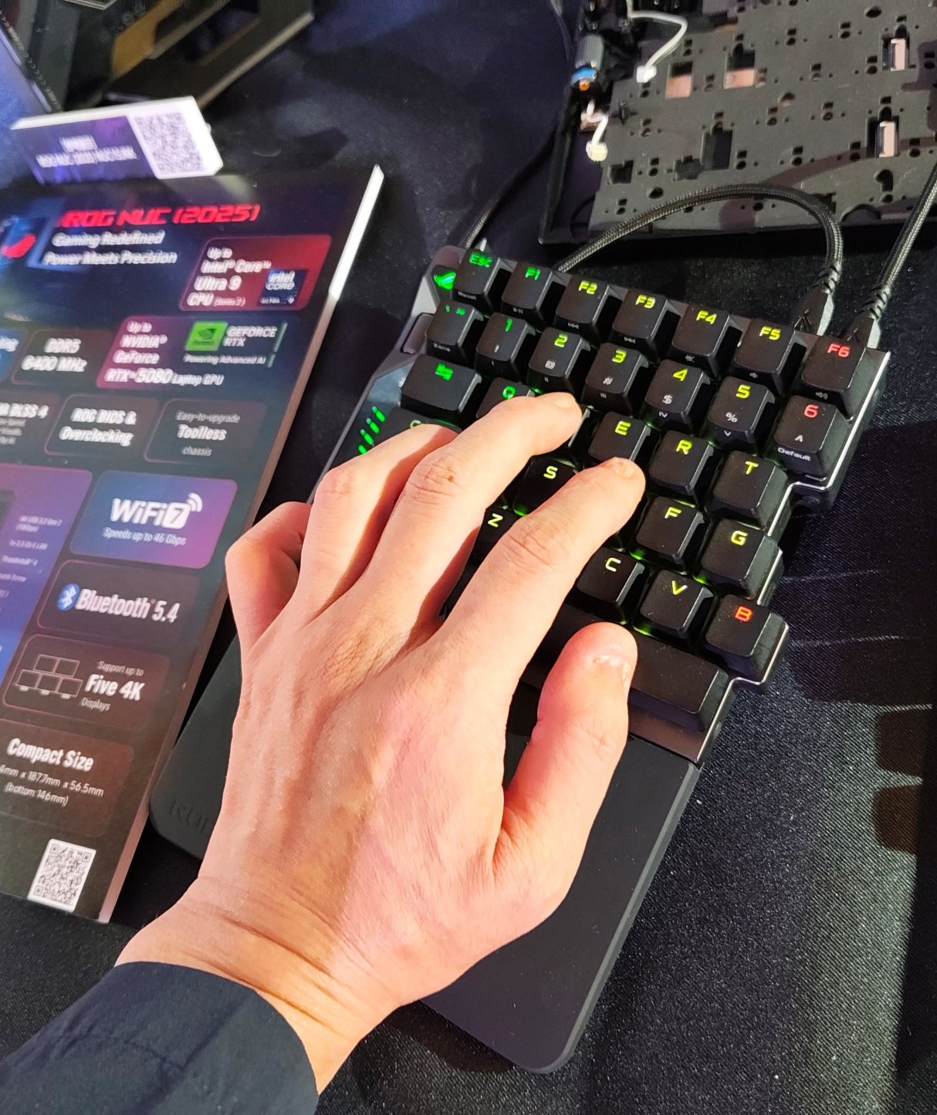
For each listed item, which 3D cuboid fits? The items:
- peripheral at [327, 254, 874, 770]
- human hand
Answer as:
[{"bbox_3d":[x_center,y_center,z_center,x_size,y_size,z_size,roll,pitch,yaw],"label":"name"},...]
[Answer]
[{"bbox_3d":[0.028,-0.025,0.314,0.157,0.032,0.128,22,82,25],"label":"peripheral"},{"bbox_3d":[-0.020,0.038,0.284,0.124,0.048,0.197,29,87,26],"label":"human hand"}]

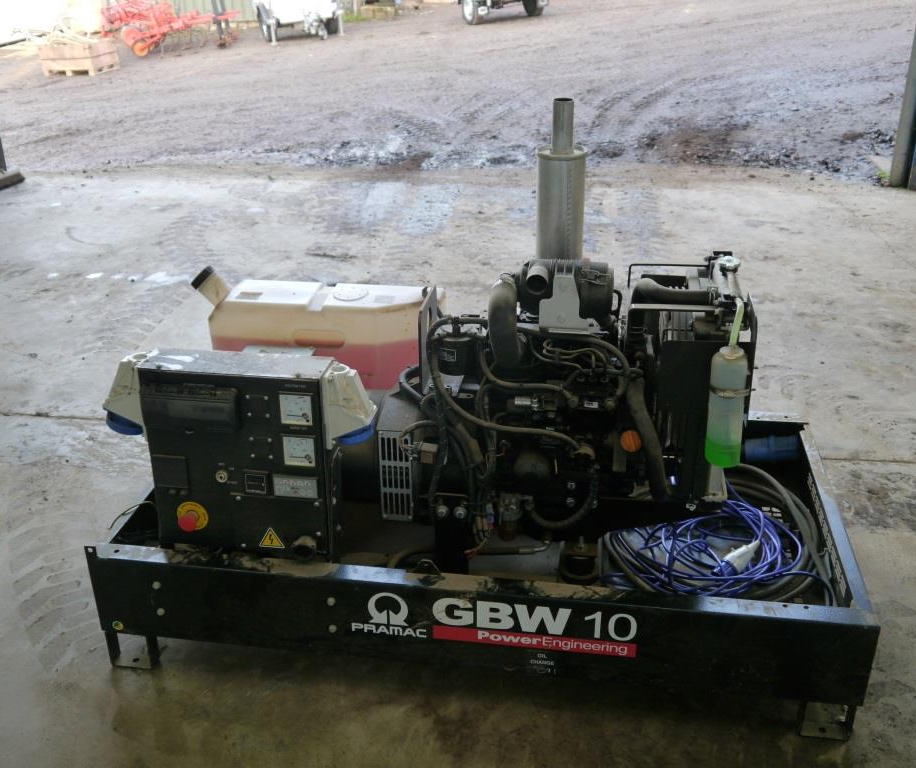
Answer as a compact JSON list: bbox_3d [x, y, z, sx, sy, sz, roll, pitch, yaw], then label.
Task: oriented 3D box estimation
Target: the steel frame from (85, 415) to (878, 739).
[{"bbox_3d":[0.077,0.368,2.544,1.646,0.304,0.920,3,25,8],"label":"steel frame"}]

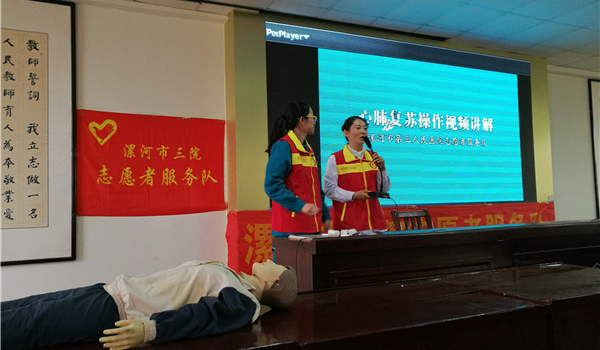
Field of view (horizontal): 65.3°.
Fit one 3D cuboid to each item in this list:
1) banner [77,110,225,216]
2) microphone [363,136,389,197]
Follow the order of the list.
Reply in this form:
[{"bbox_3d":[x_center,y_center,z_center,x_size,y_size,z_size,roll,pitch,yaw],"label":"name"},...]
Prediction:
[{"bbox_3d":[-1.388,-0.108,4.514,1.404,0.950,0.030,0,-4,-25],"label":"banner"},{"bbox_3d":[0.528,-0.059,3.250,0.160,0.430,0.110,-4,-4,30],"label":"microphone"}]

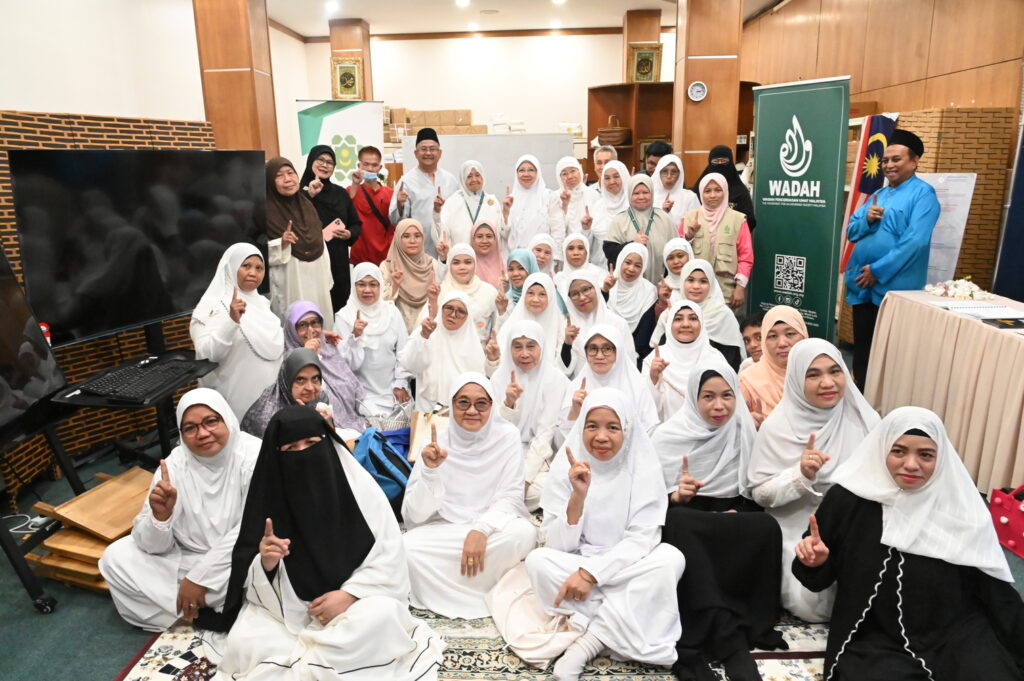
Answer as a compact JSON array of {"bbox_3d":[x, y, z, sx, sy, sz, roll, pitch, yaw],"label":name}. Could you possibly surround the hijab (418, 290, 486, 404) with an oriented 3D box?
[{"bbox_3d":[-0.333,0.026,3.819,0.381,0.617,0.330,0,13,4],"label":"hijab"}]

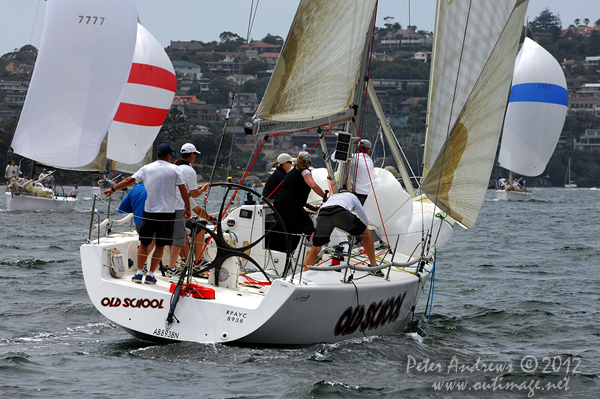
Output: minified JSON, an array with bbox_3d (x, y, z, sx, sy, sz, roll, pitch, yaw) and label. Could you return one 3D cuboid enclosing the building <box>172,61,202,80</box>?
[{"bbox_3d":[-46.839,-53.917,2080.000,12.910,8.120,11.000,0,0,-3],"label":"building"}]

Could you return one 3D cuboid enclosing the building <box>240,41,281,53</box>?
[{"bbox_3d":[-17.236,-66.764,2180.000,17.450,5.370,12.000,0,0,0],"label":"building"}]

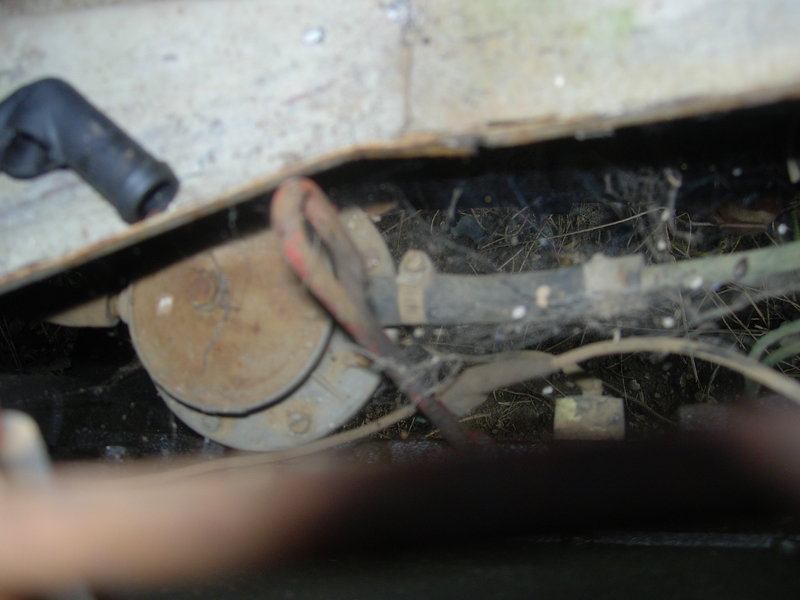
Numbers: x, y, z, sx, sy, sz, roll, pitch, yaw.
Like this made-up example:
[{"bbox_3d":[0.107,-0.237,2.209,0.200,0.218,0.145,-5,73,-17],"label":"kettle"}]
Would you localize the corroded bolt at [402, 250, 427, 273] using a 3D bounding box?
[{"bbox_3d":[0.005,-0.015,0.340,0.009,0.007,0.009,-1,65,2],"label":"corroded bolt"}]

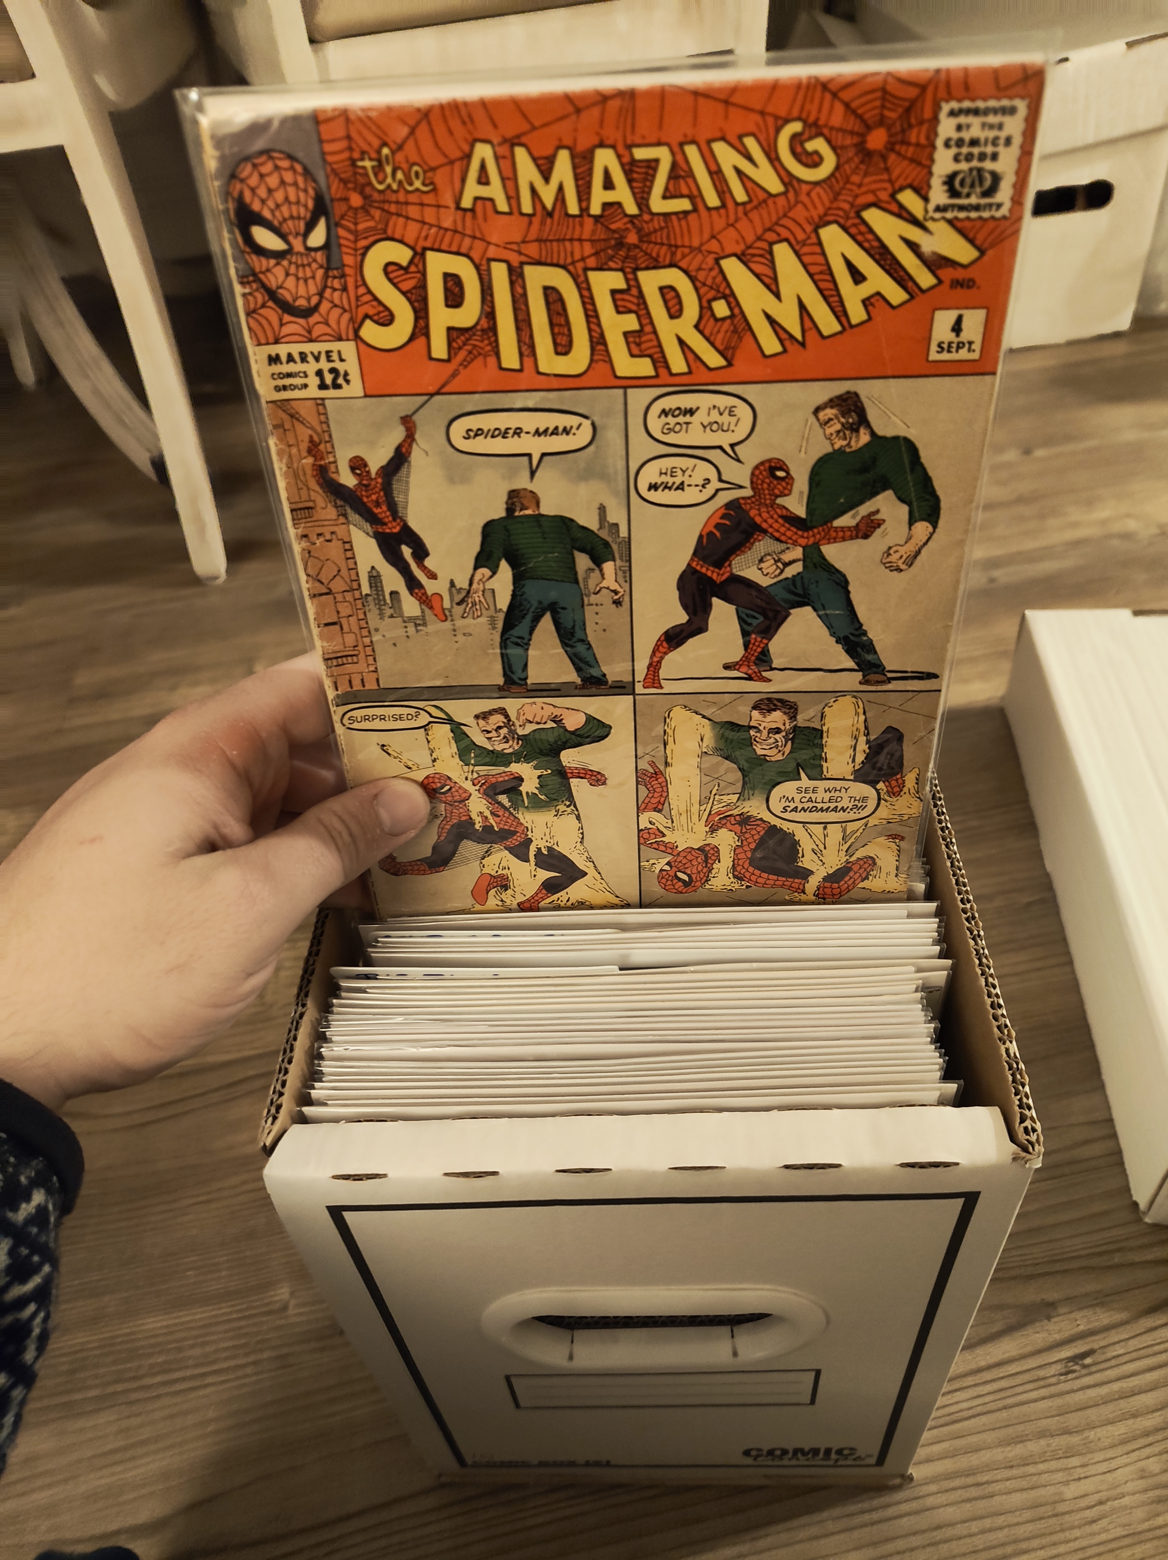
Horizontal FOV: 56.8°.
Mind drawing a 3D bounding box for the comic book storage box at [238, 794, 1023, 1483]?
[{"bbox_3d":[0.030,0.071,0.514,0.205,0.282,0.382,-3,43,4],"label":"comic book storage box"}]

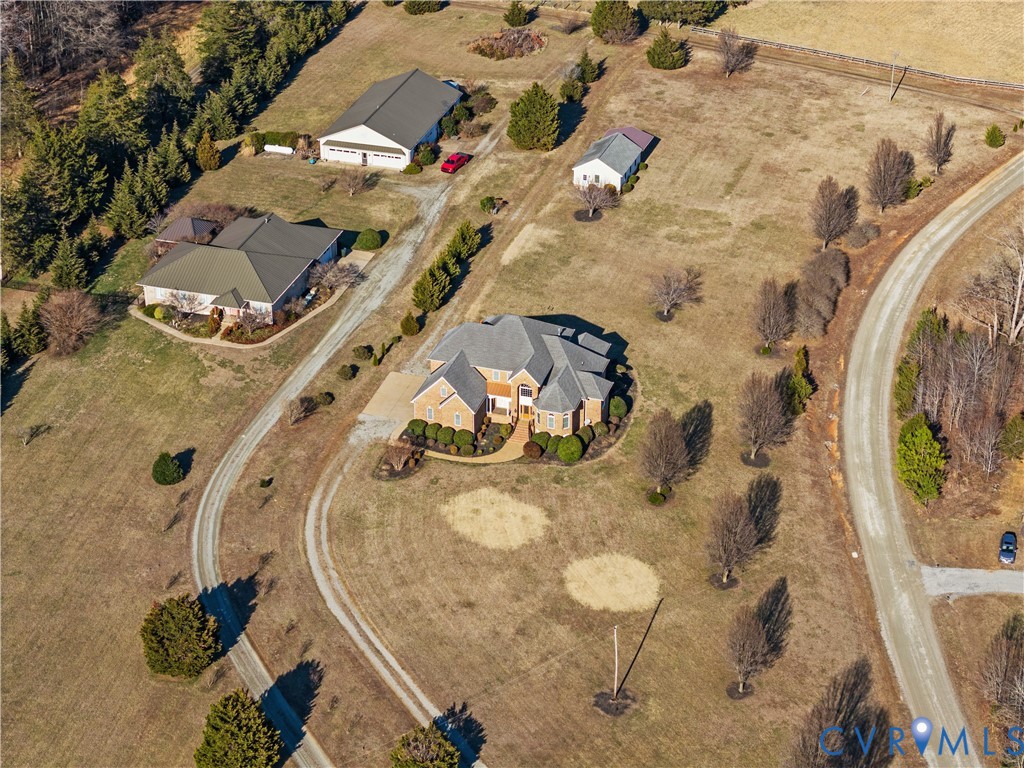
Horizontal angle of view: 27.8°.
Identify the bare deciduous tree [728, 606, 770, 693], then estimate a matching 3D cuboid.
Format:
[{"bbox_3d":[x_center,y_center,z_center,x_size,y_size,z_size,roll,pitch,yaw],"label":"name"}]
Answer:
[{"bbox_3d":[24.000,26.930,210.170,4.260,11.040,4.260,-1,31,0],"label":"bare deciduous tree"}]

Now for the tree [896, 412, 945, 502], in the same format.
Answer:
[{"bbox_3d":[48.310,9.300,242.100,5.400,12.000,5.400,-1,30,0],"label":"tree"}]

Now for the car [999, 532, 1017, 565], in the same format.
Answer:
[{"bbox_3d":[56.730,18.530,236.330,1.850,1.600,4.650,7,31,12],"label":"car"}]

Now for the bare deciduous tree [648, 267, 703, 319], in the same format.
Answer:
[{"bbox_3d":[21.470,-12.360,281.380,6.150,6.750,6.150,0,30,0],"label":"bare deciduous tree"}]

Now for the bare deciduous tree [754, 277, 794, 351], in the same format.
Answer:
[{"bbox_3d":[34.200,-9.260,272.390,4.960,10.320,4.960,0,30,0],"label":"bare deciduous tree"}]

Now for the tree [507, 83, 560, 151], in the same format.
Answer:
[{"bbox_3d":[3.510,-42.840,327.440,8.300,10.300,8.300,-1,30,0],"label":"tree"}]

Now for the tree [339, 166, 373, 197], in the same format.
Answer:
[{"bbox_3d":[-24.470,-30.780,315.570,4.570,4.660,4.570,0,30,0],"label":"tree"}]

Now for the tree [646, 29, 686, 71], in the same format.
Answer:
[{"bbox_3d":[26.770,-58.390,357.800,6.800,6.700,6.800,-1,30,0],"label":"tree"}]

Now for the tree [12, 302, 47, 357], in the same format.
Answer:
[{"bbox_3d":[-63.550,-7.540,272.150,4.660,7.150,4.660,0,30,0],"label":"tree"}]

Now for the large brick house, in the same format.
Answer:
[{"bbox_3d":[1.580,-2.300,256.220,22.800,10.900,20.000,10,31,17],"label":"large brick house"}]

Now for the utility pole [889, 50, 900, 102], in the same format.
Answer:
[{"bbox_3d":[64.010,-51.680,348.180,0.890,9.030,0.450,0,30,0],"label":"utility pole"}]

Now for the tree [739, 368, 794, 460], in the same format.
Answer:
[{"bbox_3d":[29.740,3.930,247.830,5.760,11.710,5.760,0,30,0],"label":"tree"}]

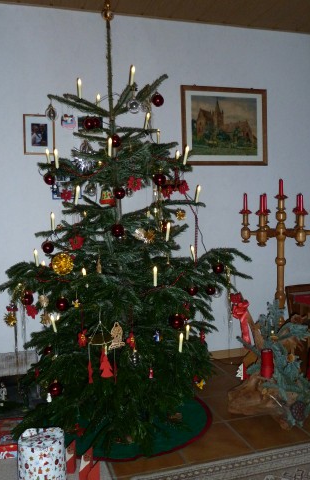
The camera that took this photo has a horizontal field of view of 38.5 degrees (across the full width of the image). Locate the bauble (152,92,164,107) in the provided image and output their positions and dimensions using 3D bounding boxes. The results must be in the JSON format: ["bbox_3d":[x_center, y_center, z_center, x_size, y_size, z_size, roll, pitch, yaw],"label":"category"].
[{"bbox_3d":[0.015,-0.703,2.230,0.061,0.065,0.061,-2,3,1],"label":"bauble"}]

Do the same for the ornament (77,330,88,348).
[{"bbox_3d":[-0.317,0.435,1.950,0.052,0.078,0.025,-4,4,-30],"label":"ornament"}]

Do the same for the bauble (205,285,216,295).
[{"bbox_3d":[0.338,0.301,2.700,0.060,0.064,0.060,-1,3,7],"label":"bauble"}]

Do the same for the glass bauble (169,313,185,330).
[{"bbox_3d":[0.095,0.353,1.900,0.063,0.068,0.063,-1,4,3],"label":"glass bauble"}]

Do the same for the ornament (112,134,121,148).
[{"bbox_3d":[-0.194,-0.483,2.160,0.061,0.065,0.061,-2,3,-5],"label":"ornament"}]

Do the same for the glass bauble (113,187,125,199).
[{"bbox_3d":[-0.181,-0.240,2.260,0.060,0.064,0.060,-2,3,-4],"label":"glass bauble"}]

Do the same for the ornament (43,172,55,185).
[{"bbox_3d":[-0.561,-0.326,2.360,0.060,0.066,0.060,-2,3,-15],"label":"ornament"}]

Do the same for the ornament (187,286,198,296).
[{"bbox_3d":[0.206,0.276,2.380,0.061,0.064,0.061,-1,4,5],"label":"ornament"}]

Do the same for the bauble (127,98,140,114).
[{"bbox_3d":[-0.108,-0.678,2.260,0.060,0.069,0.060,-2,3,-15],"label":"bauble"}]

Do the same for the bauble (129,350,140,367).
[{"bbox_3d":[-0.091,0.537,2.000,0.054,0.070,0.054,-2,3,-15],"label":"bauble"}]

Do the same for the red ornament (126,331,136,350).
[{"bbox_3d":[-0.105,0.430,1.900,0.028,0.077,0.074,1,4,41],"label":"red ornament"}]

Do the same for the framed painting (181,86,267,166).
[{"bbox_3d":[0.529,-0.834,3.268,0.690,0.566,0.028,-3,4,-17],"label":"framed painting"}]

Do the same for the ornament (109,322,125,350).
[{"bbox_3d":[-0.160,0.405,1.870,0.068,0.115,0.016,-3,4,-15],"label":"ornament"}]

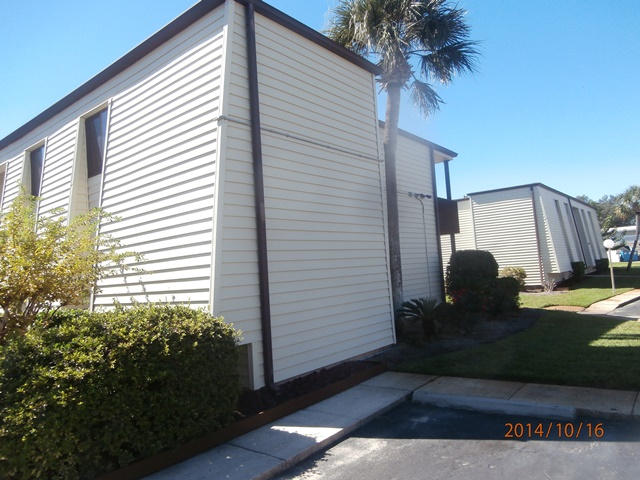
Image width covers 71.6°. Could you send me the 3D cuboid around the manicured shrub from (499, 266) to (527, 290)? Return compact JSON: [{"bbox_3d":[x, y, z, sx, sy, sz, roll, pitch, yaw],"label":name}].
[{"bbox_3d":[10.152,2.057,23.400,1.450,1.300,1.400,-7,-5,39],"label":"manicured shrub"}]

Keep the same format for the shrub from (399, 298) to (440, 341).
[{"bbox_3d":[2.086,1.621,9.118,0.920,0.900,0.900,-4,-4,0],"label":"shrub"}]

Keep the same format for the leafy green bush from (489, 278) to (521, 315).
[{"bbox_3d":[5.894,1.773,14.175,1.080,1.200,1.080,-7,-5,39],"label":"leafy green bush"}]

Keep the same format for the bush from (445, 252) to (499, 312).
[{"bbox_3d":[5.284,1.421,15.375,1.750,2.050,1.750,-7,-5,39],"label":"bush"}]

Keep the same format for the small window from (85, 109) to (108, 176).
[{"bbox_3d":[-4.364,-1.948,8.839,1.260,1.240,0.120,-7,-5,39],"label":"small window"}]

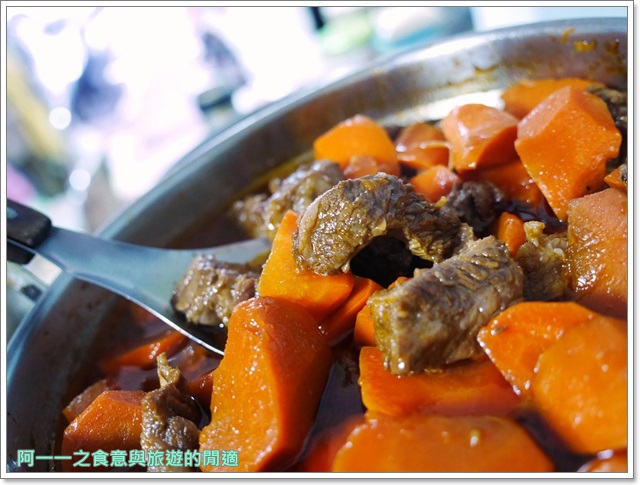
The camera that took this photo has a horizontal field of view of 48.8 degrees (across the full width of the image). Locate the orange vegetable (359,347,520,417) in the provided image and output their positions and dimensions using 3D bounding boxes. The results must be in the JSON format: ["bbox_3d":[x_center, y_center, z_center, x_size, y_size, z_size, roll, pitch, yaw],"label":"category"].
[{"bbox_3d":[0.038,0.045,0.220,0.046,0.019,0.022,-5,42,4],"label":"orange vegetable"}]

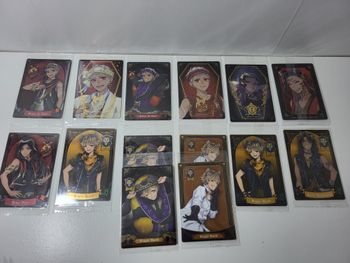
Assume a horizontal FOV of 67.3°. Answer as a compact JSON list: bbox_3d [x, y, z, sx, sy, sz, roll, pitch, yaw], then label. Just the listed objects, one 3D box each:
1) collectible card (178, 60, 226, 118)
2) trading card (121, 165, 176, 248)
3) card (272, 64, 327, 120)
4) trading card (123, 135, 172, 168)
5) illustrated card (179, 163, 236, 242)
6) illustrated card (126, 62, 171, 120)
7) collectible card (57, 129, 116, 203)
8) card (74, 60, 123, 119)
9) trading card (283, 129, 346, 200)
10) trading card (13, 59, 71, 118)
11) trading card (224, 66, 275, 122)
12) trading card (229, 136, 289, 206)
[{"bbox_3d":[0.034,-0.057,0.351,0.059,0.002,0.086,0,69,-3],"label":"collectible card"},{"bbox_3d":[-0.030,0.082,0.295,0.059,0.002,0.086,-2,69,-4],"label":"trading card"},{"bbox_3d":[0.168,-0.056,0.357,0.059,0.002,0.086,-1,69,-3],"label":"card"},{"bbox_3d":[-0.032,0.045,0.309,0.059,0.002,0.086,0,69,-3],"label":"trading card"},{"bbox_3d":[0.035,0.077,0.300,0.059,0.002,0.086,-2,69,-3],"label":"illustrated card"},{"bbox_3d":[-0.035,-0.055,0.347,0.059,0.002,0.086,0,69,-3],"label":"illustrated card"},{"bbox_3d":[-0.102,0.037,0.309,0.059,0.002,0.086,1,69,-3],"label":"collectible card"},{"bbox_3d":[-0.099,-0.057,0.345,0.059,0.002,0.086,-1,69,-3],"label":"card"},{"bbox_3d":[0.169,0.039,0.322,0.059,0.002,0.086,0,69,-3],"label":"trading card"},{"bbox_3d":[-0.170,-0.057,0.341,0.059,0.002,0.086,1,69,-3],"label":"trading card"},{"bbox_3d":[0.100,-0.053,0.353,0.059,0.002,0.086,0,69,-3],"label":"trading card"},{"bbox_3d":[0.099,0.045,0.316,0.059,0.002,0.086,0,69,-3],"label":"trading card"}]

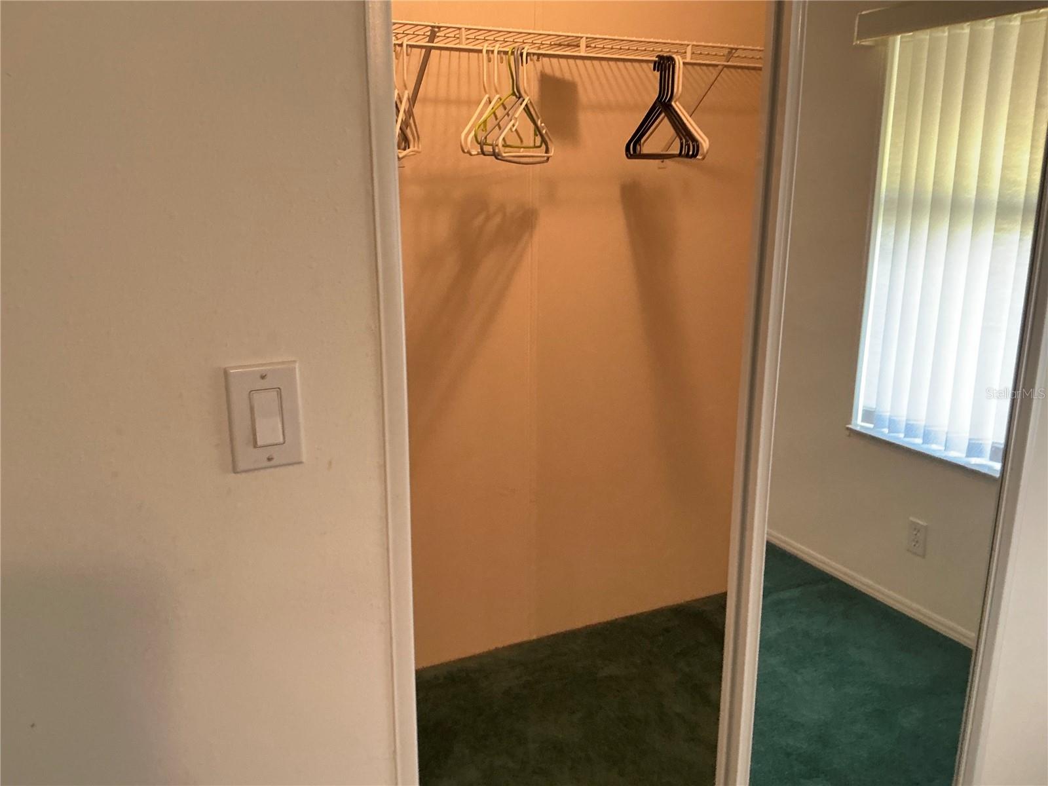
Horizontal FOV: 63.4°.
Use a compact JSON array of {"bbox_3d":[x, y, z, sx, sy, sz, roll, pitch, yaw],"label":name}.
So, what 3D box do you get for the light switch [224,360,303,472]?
[{"bbox_3d":[-0.291,0.028,0.960,0.079,0.123,0.012,-7,16,-24],"label":"light switch"}]

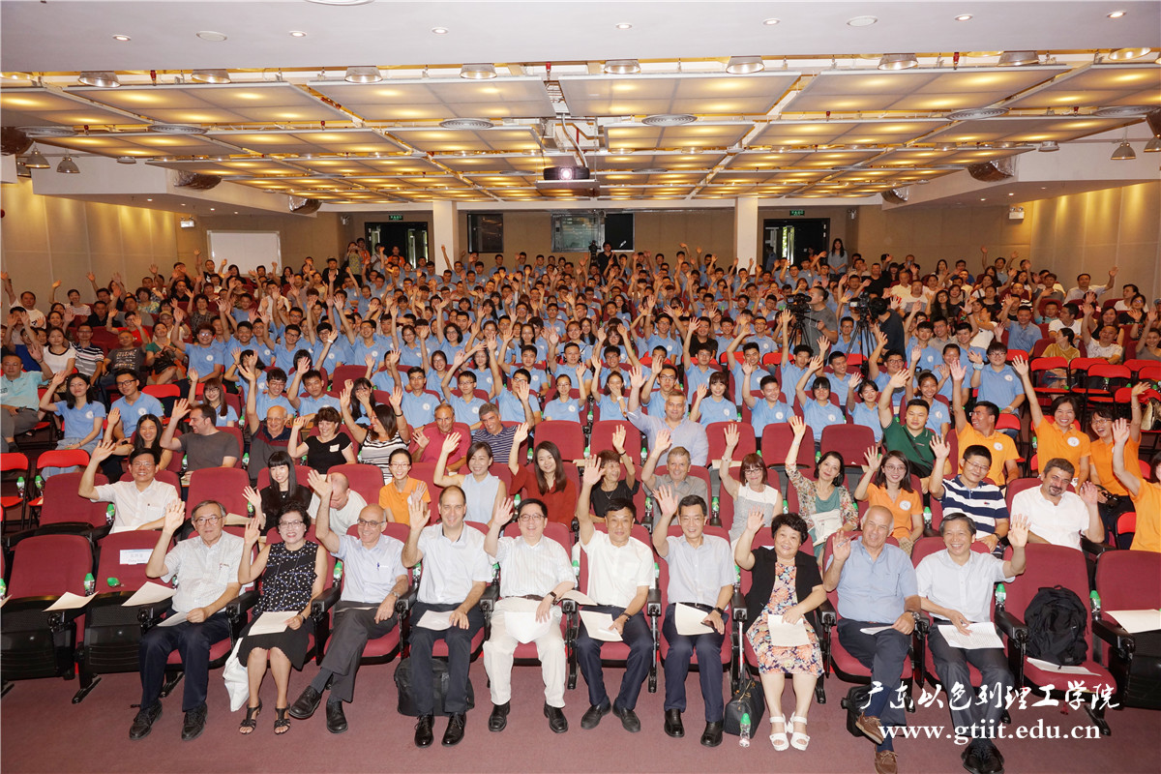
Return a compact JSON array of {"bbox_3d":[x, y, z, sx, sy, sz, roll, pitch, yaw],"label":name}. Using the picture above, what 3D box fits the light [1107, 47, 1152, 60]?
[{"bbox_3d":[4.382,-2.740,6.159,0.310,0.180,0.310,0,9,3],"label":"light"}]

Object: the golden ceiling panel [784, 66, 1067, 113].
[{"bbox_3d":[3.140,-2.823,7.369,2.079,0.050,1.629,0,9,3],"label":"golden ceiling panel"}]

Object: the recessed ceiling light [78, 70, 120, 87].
[{"bbox_3d":[-4.142,-2.695,6.649,0.310,0.160,0.310,0,9,3],"label":"recessed ceiling light"}]

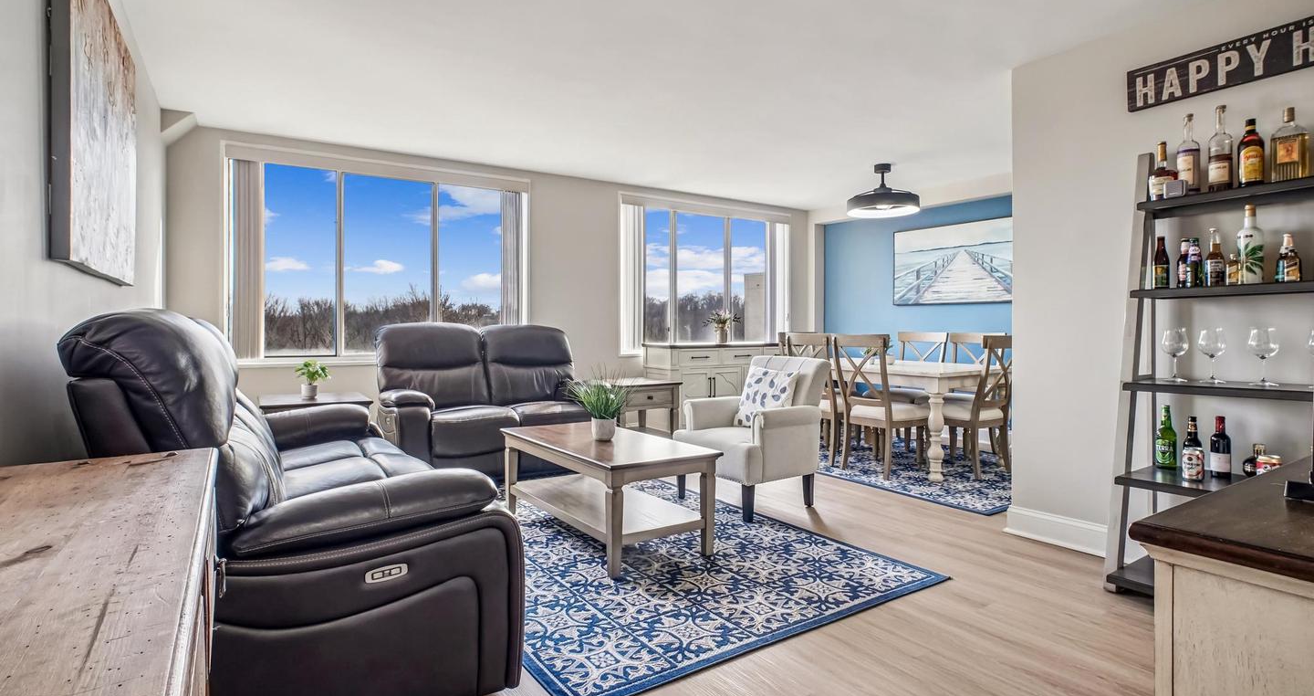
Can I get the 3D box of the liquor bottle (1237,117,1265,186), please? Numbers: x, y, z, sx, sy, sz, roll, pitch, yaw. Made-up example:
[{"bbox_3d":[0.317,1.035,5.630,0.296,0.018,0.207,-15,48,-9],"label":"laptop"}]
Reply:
[{"bbox_3d":[2.232,-0.720,2.196,0.072,0.272,0.072,-1,2,-35],"label":"liquor bottle"}]

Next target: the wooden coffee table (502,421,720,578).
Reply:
[{"bbox_3d":[-0.305,0.718,3.070,0.595,0.475,1.240,-1,2,-35],"label":"wooden coffee table"}]

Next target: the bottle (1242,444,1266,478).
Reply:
[{"bbox_3d":[2.288,0.445,2.219,0.078,0.145,0.085,-1,2,-35],"label":"bottle"}]

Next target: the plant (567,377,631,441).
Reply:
[{"bbox_3d":[-0.288,0.309,3.056,0.330,0.340,0.330,0,1,0],"label":"plant"}]

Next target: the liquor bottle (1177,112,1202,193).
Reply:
[{"bbox_3d":[2.166,-0.794,2.376,0.075,0.320,0.075,-1,1,-30],"label":"liquor bottle"}]

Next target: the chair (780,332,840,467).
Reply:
[{"bbox_3d":[1.440,0.398,4.800,0.560,1.010,0.490,-1,1,-30],"label":"chair"}]

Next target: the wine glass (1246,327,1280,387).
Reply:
[{"bbox_3d":[2.349,0.033,2.261,0.092,0.220,0.092,-1,2,-32],"label":"wine glass"}]

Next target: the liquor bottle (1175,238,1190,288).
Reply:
[{"bbox_3d":[2.121,-0.335,2.343,0.051,0.210,0.051,-1,2,-35],"label":"liquor bottle"}]

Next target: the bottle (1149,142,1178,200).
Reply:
[{"bbox_3d":[2.092,-0.721,2.414,0.078,0.265,0.088,-1,2,-35],"label":"bottle"}]

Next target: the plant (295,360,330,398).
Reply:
[{"bbox_3d":[-2.275,0.210,3.850,0.210,0.260,0.210,-1,1,-30],"label":"plant"}]

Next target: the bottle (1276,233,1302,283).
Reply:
[{"bbox_3d":[2.363,-0.336,2.184,0.070,0.200,0.070,-1,2,-32],"label":"bottle"}]

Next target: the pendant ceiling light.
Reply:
[{"bbox_3d":[1.819,-1.268,4.696,0.550,0.400,0.550,-1,2,-35],"label":"pendant ceiling light"}]

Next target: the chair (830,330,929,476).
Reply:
[{"bbox_3d":[1.695,0.405,4.390,0.560,1.010,0.490,-1,1,-30],"label":"chair"}]

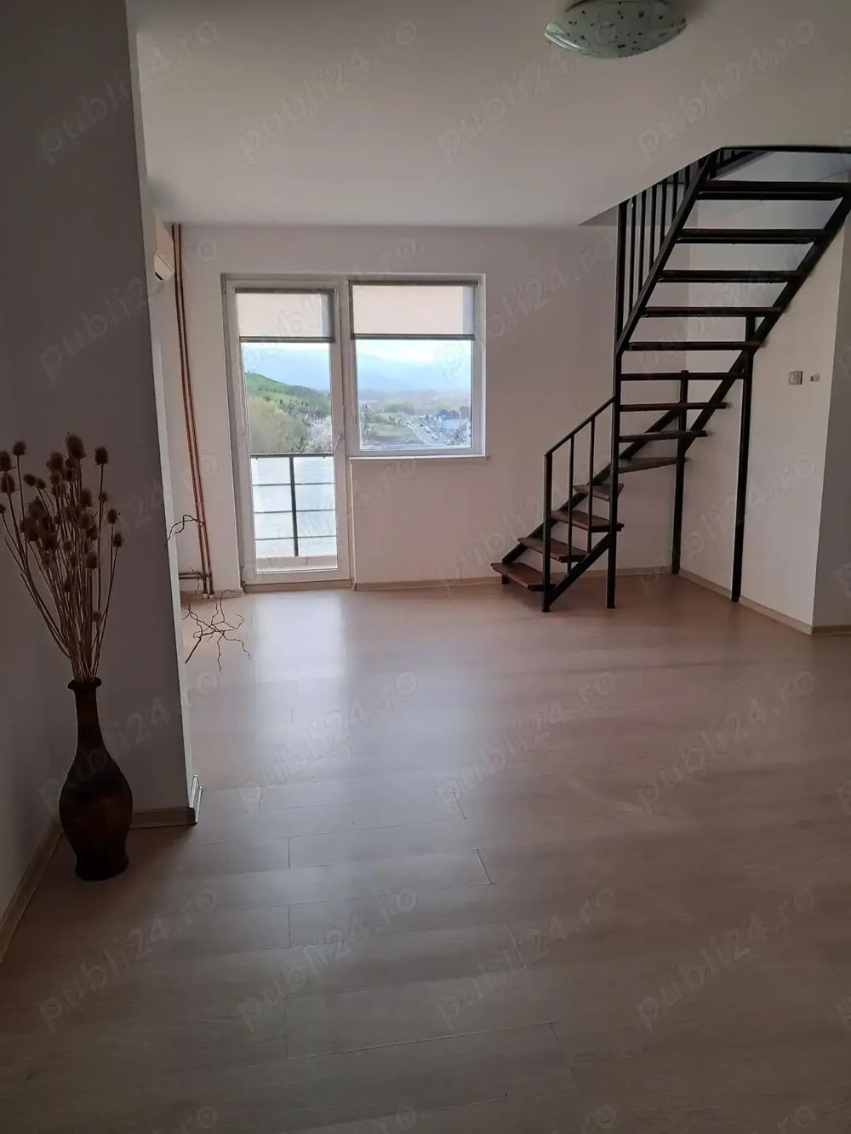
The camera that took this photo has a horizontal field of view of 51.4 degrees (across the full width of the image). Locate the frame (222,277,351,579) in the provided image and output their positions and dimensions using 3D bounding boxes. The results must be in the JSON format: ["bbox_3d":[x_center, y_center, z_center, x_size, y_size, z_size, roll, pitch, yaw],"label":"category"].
[{"bbox_3d":[-0.915,-0.902,6.137,0.798,2.110,0.120,-3,12,-9],"label":"frame"}]

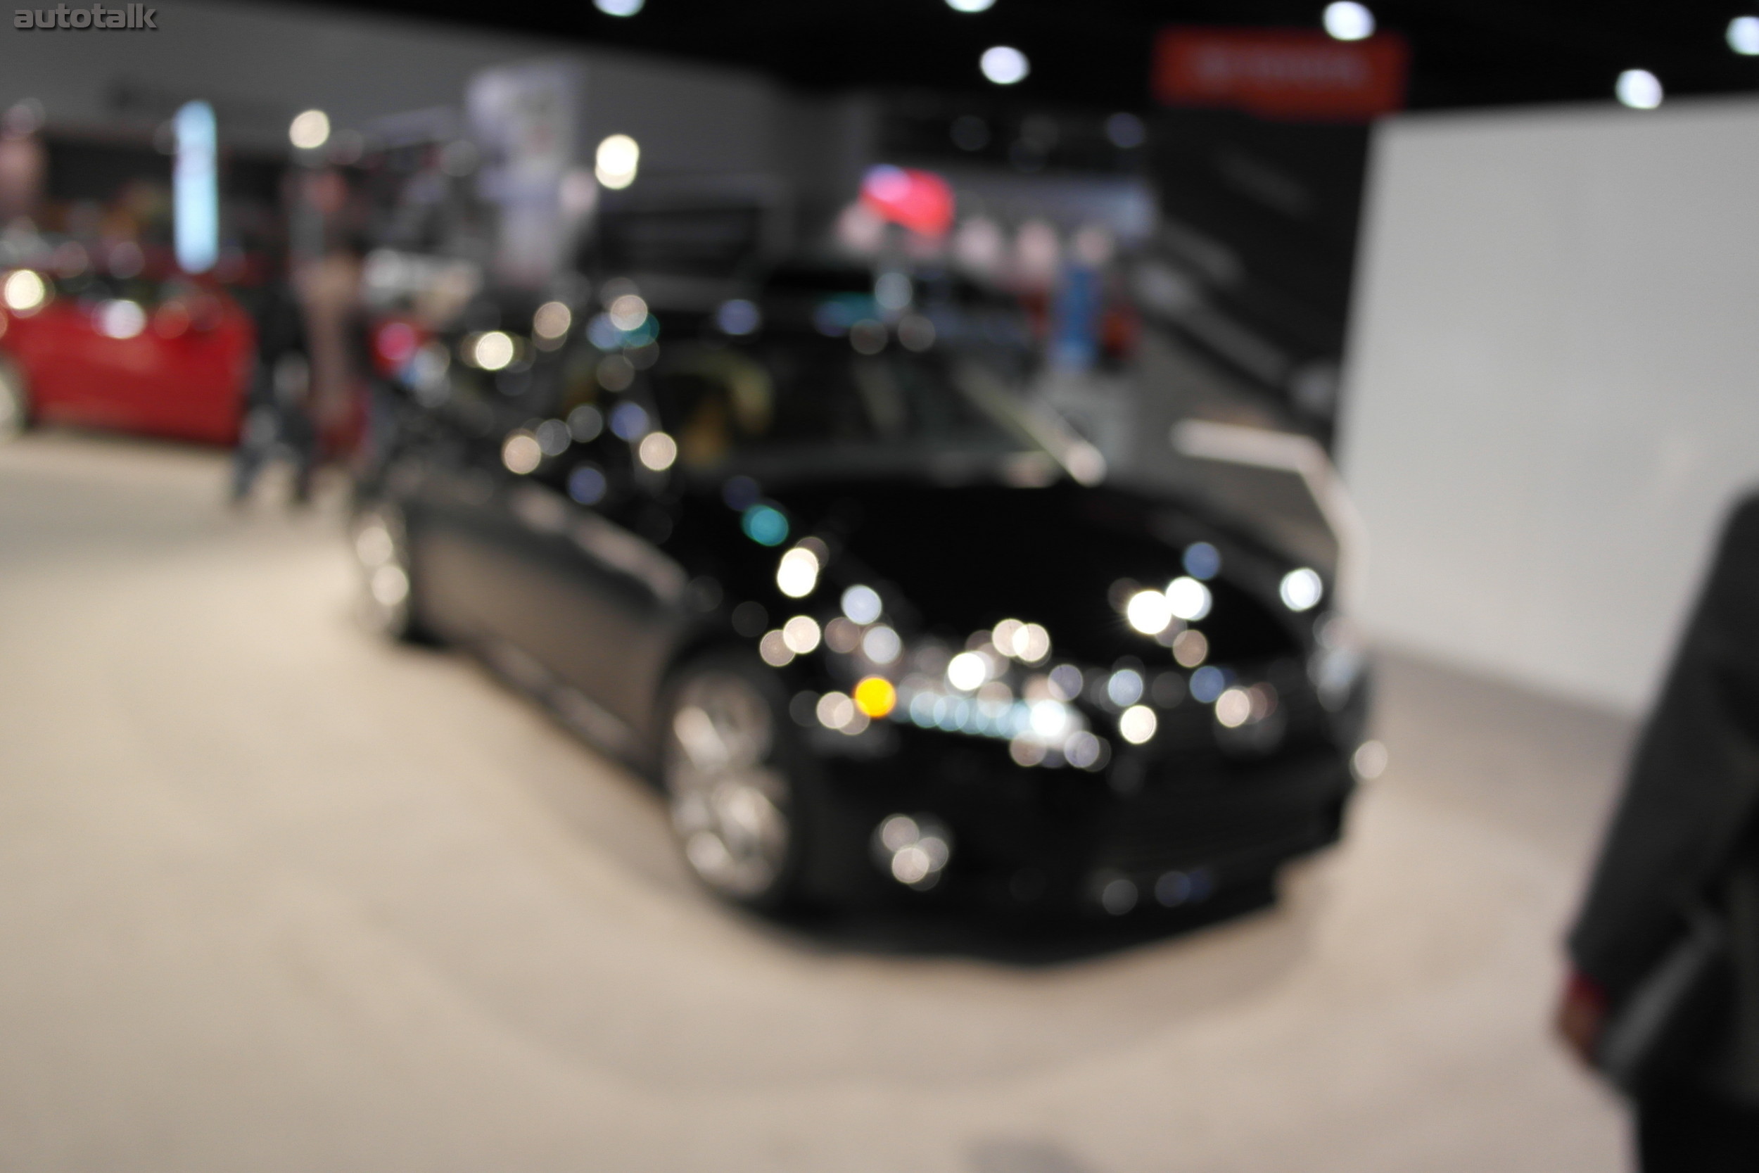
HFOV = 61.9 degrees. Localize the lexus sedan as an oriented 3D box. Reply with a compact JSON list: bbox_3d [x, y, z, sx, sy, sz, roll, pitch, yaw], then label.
[{"bbox_3d":[-0.428,-0.247,5.077,1.820,1.430,4.600,-4,13,-34],"label":"lexus sedan"}]

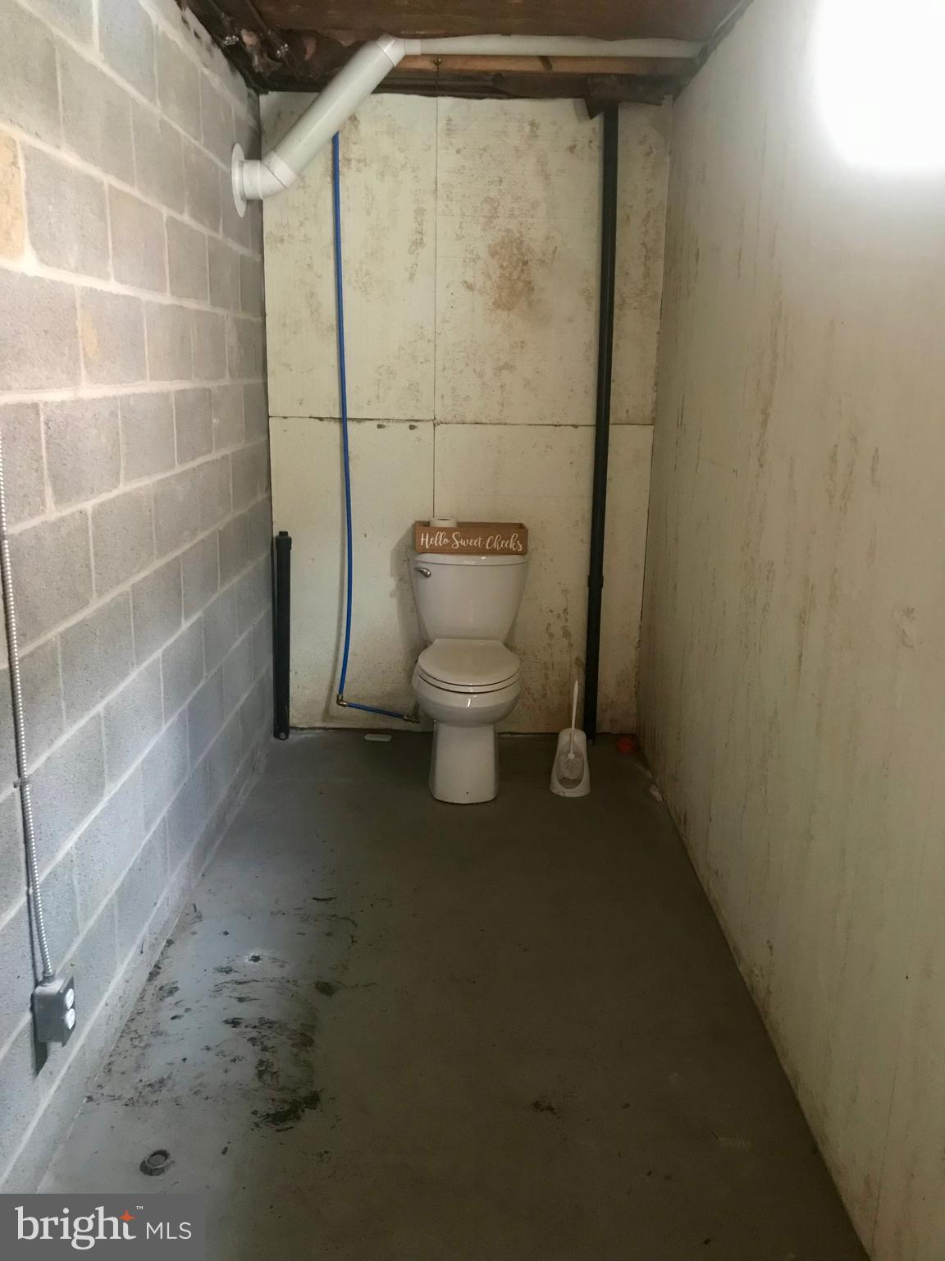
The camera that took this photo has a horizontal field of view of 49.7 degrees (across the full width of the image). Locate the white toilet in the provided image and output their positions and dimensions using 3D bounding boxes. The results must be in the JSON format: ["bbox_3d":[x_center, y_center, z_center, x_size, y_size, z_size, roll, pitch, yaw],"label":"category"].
[{"bbox_3d":[-0.018,0.140,3.586,0.429,0.765,0.732,1,15,-1],"label":"white toilet"}]

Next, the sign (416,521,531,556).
[{"bbox_3d":[0.000,-0.333,3.688,0.405,0.100,0.115,1,15,-1],"label":"sign"}]

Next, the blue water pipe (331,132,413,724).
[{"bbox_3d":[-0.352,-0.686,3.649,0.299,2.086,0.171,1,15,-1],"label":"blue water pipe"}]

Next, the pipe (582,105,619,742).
[{"bbox_3d":[0.465,-0.659,3.701,0.062,2.277,0.060,0,15,0],"label":"pipe"}]

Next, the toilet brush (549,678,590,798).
[{"bbox_3d":[0.345,0.366,3.512,0.142,0.381,0.148,1,15,-1],"label":"toilet brush"}]

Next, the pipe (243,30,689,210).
[{"bbox_3d":[-0.006,-1.551,3.131,1.439,0.557,0.221,1,15,-1],"label":"pipe"}]

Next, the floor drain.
[{"bbox_3d":[-0.578,0.965,1.854,0.052,0.019,0.056,1,15,-1],"label":"floor drain"}]

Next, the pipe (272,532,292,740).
[{"bbox_3d":[-0.711,0.025,3.861,0.064,0.817,0.065,1,15,-1],"label":"pipe"}]

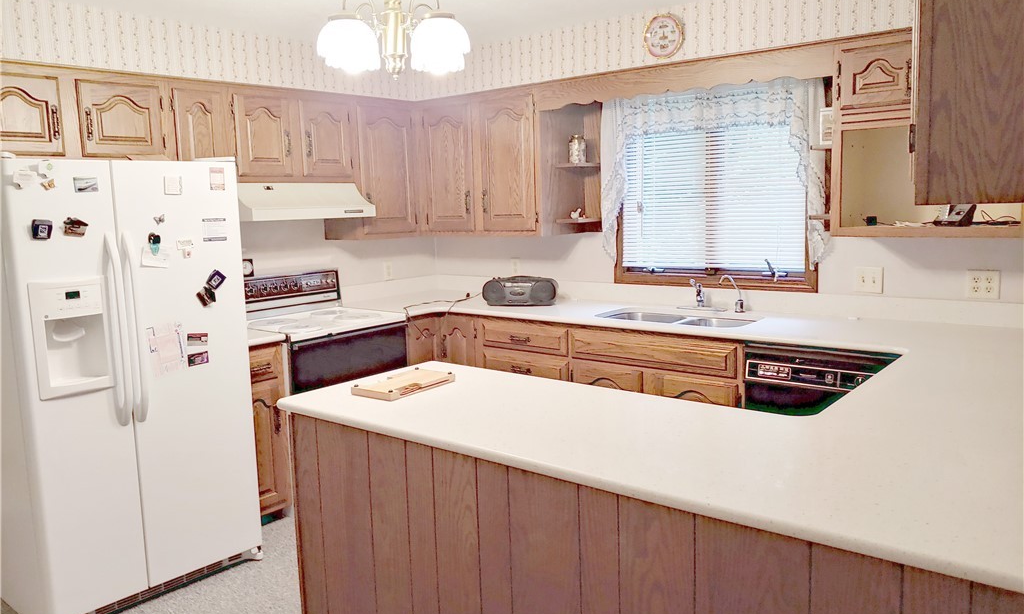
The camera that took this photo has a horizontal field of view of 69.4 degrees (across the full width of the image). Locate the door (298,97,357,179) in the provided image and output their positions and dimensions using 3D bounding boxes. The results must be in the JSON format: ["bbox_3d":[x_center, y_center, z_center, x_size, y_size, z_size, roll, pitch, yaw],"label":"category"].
[{"bbox_3d":[-1.013,-0.917,4.057,0.025,0.400,0.325,4,10,38],"label":"door"}]

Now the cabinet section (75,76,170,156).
[{"bbox_3d":[-1.778,-0.809,3.257,0.320,0.330,0.370,5,11,38],"label":"cabinet section"}]

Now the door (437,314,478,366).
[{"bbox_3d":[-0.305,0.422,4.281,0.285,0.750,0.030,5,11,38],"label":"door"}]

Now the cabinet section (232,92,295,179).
[{"bbox_3d":[-1.253,-0.865,3.759,0.025,0.400,0.325,4,10,38],"label":"cabinet section"}]

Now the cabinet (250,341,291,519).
[{"bbox_3d":[-1.417,0.589,3.623,0.620,0.845,0.310,5,11,38],"label":"cabinet"}]

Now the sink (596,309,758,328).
[{"bbox_3d":[0.816,0.139,3.682,0.760,0.190,0.380,4,10,38],"label":"sink"}]

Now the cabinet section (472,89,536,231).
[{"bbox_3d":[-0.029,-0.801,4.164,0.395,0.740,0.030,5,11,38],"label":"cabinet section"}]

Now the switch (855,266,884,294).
[{"bbox_3d":[1.637,-0.121,3.394,0.117,0.117,0.015,5,11,38],"label":"switch"}]

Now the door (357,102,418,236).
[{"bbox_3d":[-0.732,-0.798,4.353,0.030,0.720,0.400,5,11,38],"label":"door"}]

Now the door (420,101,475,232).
[{"bbox_3d":[-0.384,-0.832,4.455,0.400,0.750,0.025,4,10,38],"label":"door"}]

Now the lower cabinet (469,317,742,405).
[{"bbox_3d":[0.597,0.498,4.011,1.555,0.888,0.614,4,10,38],"label":"lower cabinet"}]

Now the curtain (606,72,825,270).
[{"bbox_3d":[0.990,-0.665,3.791,1.200,0.910,0.100,4,10,38],"label":"curtain"}]

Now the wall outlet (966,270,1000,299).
[{"bbox_3d":[2.016,-0.094,3.163,0.117,0.117,0.010,4,10,38],"label":"wall outlet"}]

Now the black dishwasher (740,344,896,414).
[{"bbox_3d":[1.434,0.561,3.273,0.600,0.860,0.600,5,11,38],"label":"black dishwasher"}]

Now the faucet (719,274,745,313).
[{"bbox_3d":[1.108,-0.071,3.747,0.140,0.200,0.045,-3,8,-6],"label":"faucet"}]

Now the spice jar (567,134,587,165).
[{"bbox_3d":[0.363,-0.877,4.119,0.097,0.160,0.097,-2,8,0],"label":"spice jar"}]

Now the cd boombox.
[{"bbox_3d":[0.064,-0.103,4.316,0.415,0.160,0.210,0,9,13],"label":"cd boombox"}]

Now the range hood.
[{"bbox_3d":[-1.169,-0.559,3.926,0.480,0.185,0.765,5,11,38],"label":"range hood"}]

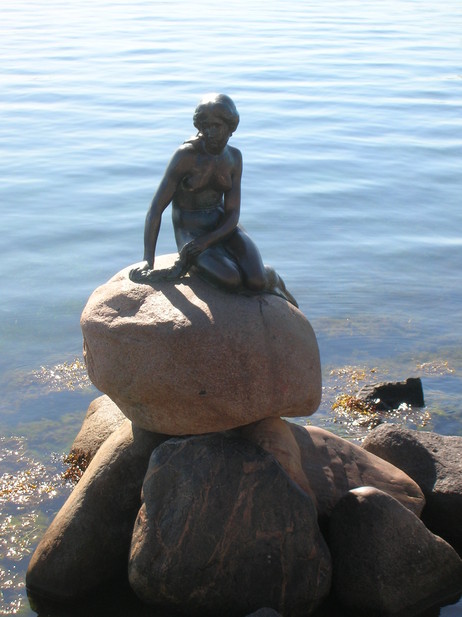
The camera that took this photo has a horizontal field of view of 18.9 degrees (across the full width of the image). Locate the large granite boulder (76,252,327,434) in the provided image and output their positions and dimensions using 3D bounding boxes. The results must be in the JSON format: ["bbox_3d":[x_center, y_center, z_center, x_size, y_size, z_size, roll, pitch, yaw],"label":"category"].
[{"bbox_3d":[-0.162,0.192,7.370,1.250,0.860,1.050,0,18,0],"label":"large granite boulder"}]

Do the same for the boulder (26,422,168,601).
[{"bbox_3d":[-0.700,1.066,7.496,0.820,0.900,0.820,0,18,0],"label":"boulder"}]

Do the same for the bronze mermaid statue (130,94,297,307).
[{"bbox_3d":[-0.090,-0.513,7.194,0.920,1.200,0.670,-8,20,-24],"label":"bronze mermaid statue"}]

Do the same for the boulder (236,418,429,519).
[{"bbox_3d":[0.565,0.910,7.814,1.050,0.750,0.850,0,18,0],"label":"boulder"}]

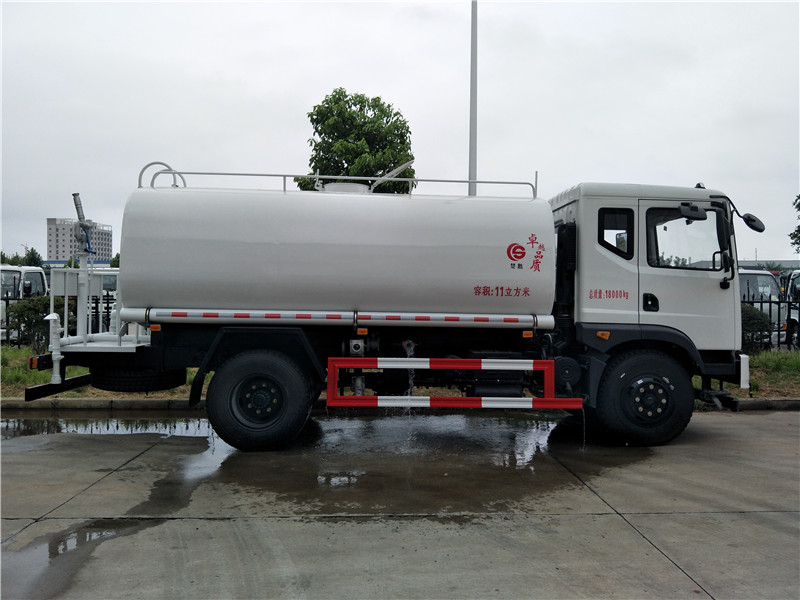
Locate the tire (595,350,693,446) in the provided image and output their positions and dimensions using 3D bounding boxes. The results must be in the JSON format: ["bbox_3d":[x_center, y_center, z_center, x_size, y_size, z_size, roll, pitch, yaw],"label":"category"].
[{"bbox_3d":[2.588,1.033,5.936,1.005,1.000,0.270,1,-1,-3],"label":"tire"}]

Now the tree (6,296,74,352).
[{"bbox_3d":[-8.156,0.578,12.584,1.500,1.250,1.400,1,-1,-3],"label":"tree"}]

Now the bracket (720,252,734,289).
[{"bbox_3d":[3.380,-0.294,5.724,0.150,0.390,0.150,1,-1,-3],"label":"bracket"}]

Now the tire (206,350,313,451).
[{"bbox_3d":[-1.395,0.984,5.563,1.005,1.000,0.270,1,-1,-3],"label":"tire"}]

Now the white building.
[{"bbox_3d":[-199.500,-22.700,346.700,20.000,51.000,29.000,1,-1,16],"label":"white building"}]

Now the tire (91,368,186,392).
[{"bbox_3d":[-3.026,0.864,6.428,1.005,0.260,1.005,1,-1,-3],"label":"tire"}]

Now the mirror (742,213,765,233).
[{"bbox_3d":[3.789,-0.824,5.938,0.270,0.120,0.270,40,6,-2],"label":"mirror"}]

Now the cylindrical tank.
[{"bbox_3d":[-0.635,-0.434,6.662,4.350,1.520,2.200,1,-1,-3],"label":"cylindrical tank"}]

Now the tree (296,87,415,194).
[{"bbox_3d":[-0.918,-1.683,11.986,2.600,5.866,2.600,1,-1,-3],"label":"tree"}]

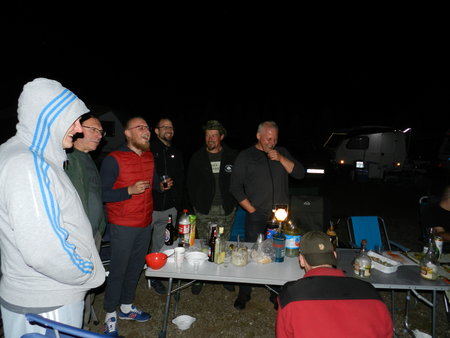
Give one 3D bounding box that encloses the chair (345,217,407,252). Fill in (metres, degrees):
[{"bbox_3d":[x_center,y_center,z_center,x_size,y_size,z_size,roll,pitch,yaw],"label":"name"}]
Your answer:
[{"bbox_3d":[1.478,0.909,3.020,0.512,0.778,0.512,0,5,-3],"label":"chair"}]

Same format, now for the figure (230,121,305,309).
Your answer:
[{"bbox_3d":[0.402,0.458,2.970,0.630,1.810,0.460,-2,7,-27],"label":"figure"}]

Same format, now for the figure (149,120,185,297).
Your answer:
[{"bbox_3d":[-0.591,0.383,3.164,0.502,1.793,0.355,-2,5,-24],"label":"figure"}]

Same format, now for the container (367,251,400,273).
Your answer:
[{"bbox_3d":[1.195,0.713,2.307,0.130,0.050,0.265,0,7,-12],"label":"container"}]

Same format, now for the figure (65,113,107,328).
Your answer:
[{"bbox_3d":[-1.163,0.497,2.360,0.400,1.790,0.540,5,7,28],"label":"figure"}]

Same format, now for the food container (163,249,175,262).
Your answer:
[{"bbox_3d":[-0.409,0.677,2.310,0.172,0.054,0.172,0,5,0],"label":"food container"}]

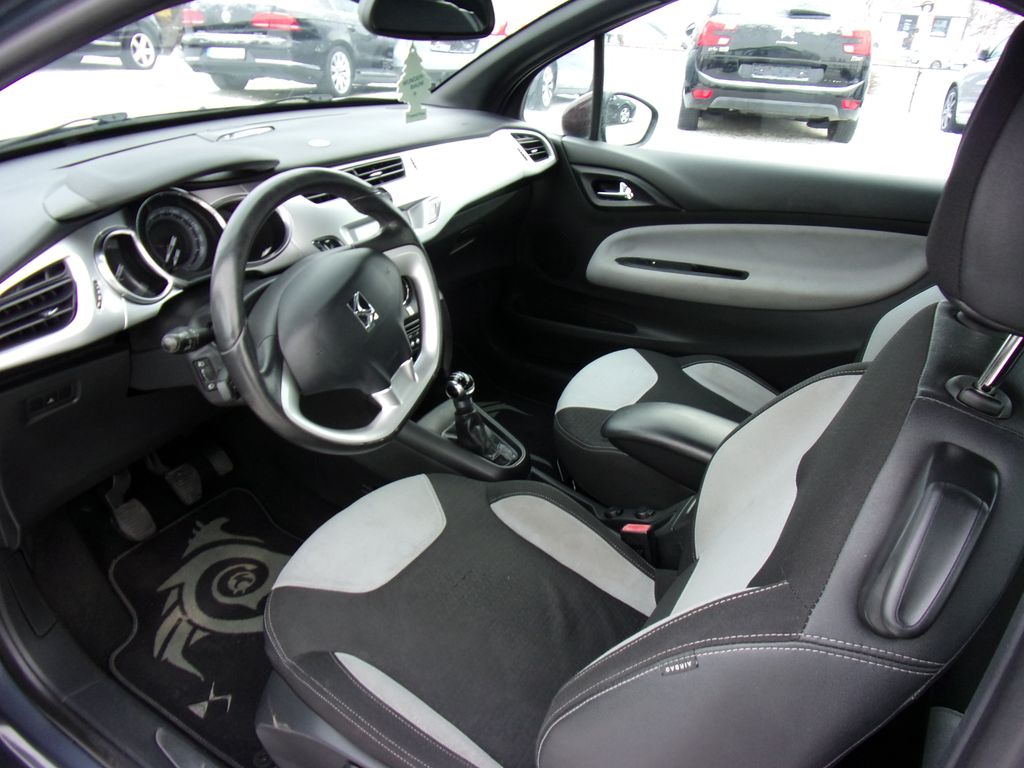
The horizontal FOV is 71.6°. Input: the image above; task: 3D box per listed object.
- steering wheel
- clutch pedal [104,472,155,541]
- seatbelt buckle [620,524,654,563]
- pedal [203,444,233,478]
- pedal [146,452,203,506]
[{"bbox_3d":[-0.228,-0.098,0.949,0.100,0.370,0.376,-3,31,36],"label":"steering wheel"},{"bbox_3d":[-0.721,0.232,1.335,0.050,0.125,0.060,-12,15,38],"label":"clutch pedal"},{"bbox_3d":[0.210,0.261,1.135,0.047,0.075,0.026,-6,19,37],"label":"seatbelt buckle"},{"bbox_3d":[-0.622,0.164,1.500,0.030,0.075,0.050,-18,11,39],"label":"pedal"},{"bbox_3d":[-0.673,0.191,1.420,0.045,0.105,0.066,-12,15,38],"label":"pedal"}]

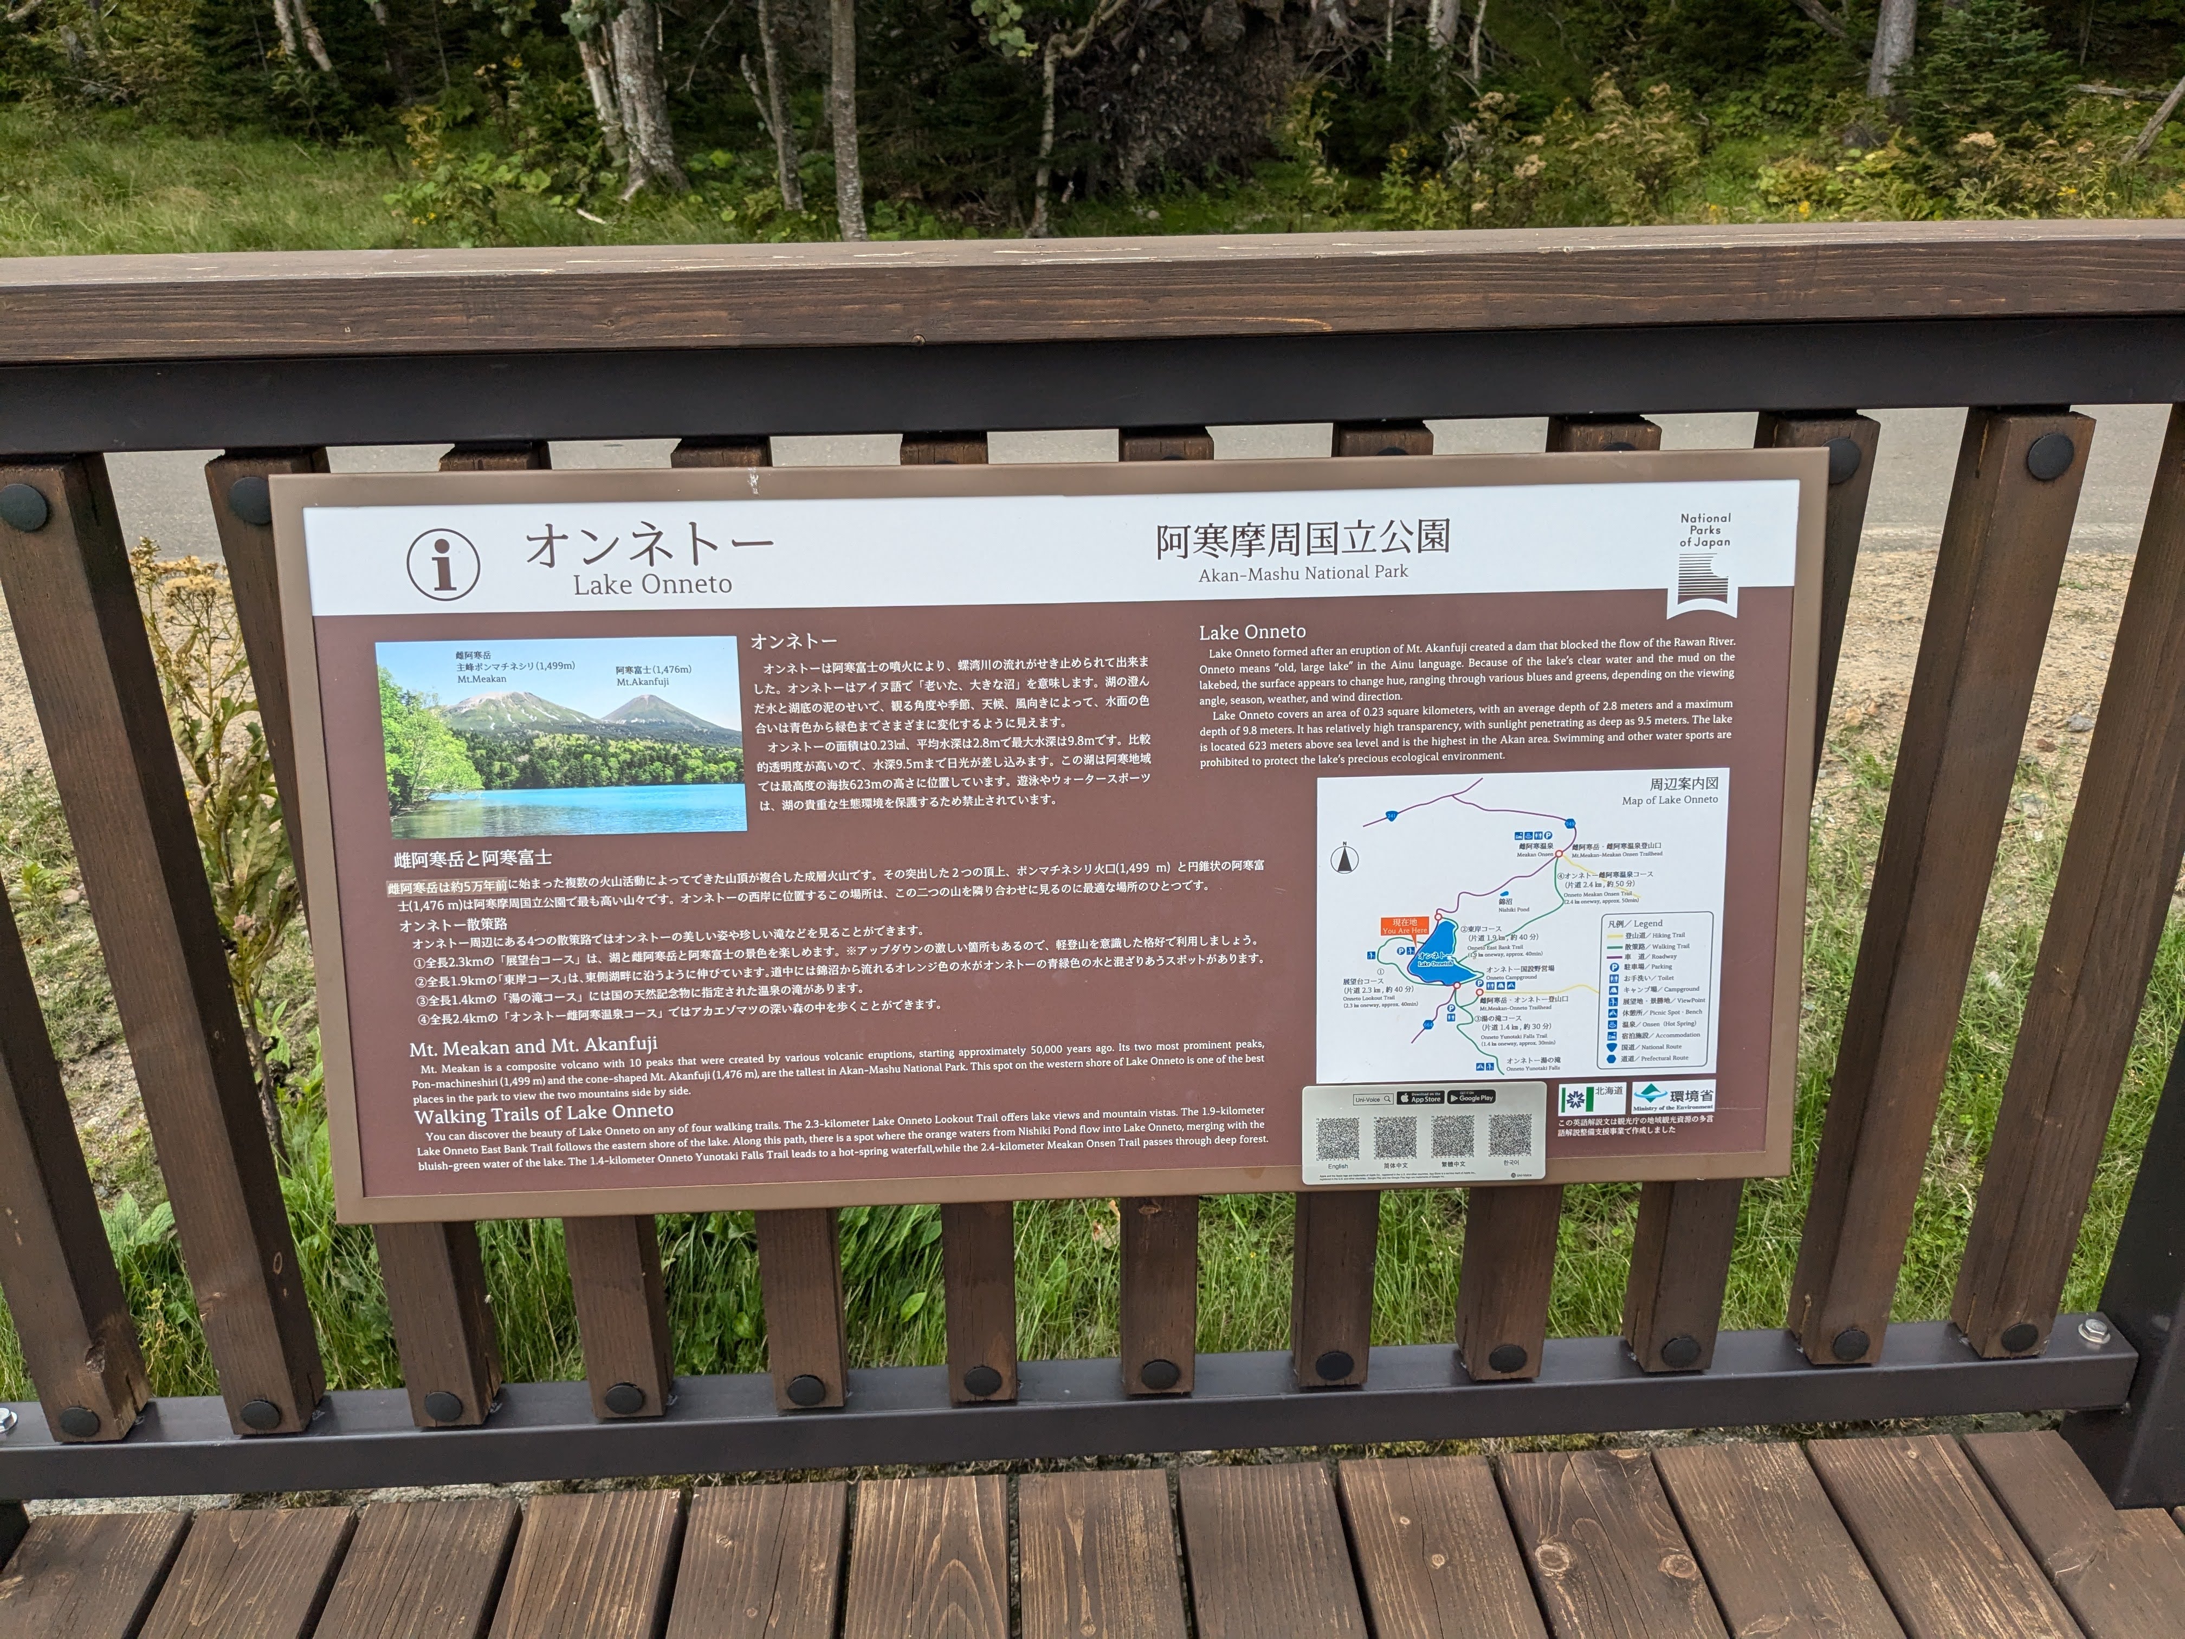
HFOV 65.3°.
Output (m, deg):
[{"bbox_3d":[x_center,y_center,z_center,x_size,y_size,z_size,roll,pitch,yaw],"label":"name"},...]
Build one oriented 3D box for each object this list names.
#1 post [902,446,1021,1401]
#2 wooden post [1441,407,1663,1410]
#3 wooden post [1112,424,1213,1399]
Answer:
[{"bbox_3d":[-0.096,0.113,1.317,0.059,0.818,0.058,-2,24,-2],"label":"post"},{"bbox_3d":[0.353,0.100,1.336,0.059,0.818,0.058,-2,24,-2],"label":"wooden post"},{"bbox_3d":[0.054,0.109,1.323,0.059,0.818,0.058,-2,24,-2],"label":"wooden post"}]

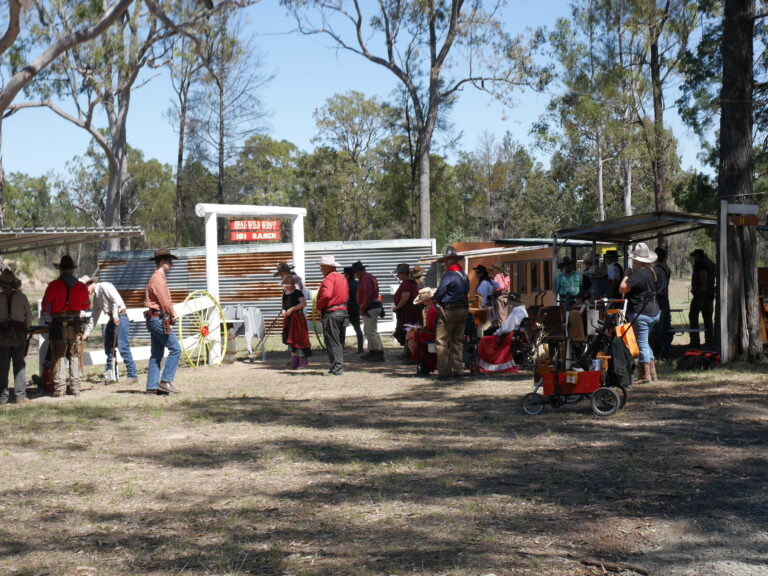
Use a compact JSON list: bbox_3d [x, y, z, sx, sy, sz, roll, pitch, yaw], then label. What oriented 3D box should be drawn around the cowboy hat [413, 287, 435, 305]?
[{"bbox_3d":[0.599,0.113,20.100,0.380,0.160,0.340,-32,6,-12],"label":"cowboy hat"}]

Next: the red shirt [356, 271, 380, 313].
[{"bbox_3d":[-0.274,0.079,24.300,0.370,0.730,0.500,0,1,21],"label":"red shirt"}]

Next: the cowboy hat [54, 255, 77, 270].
[{"bbox_3d":[-4.138,-0.329,17.900,0.330,0.170,0.380,0,0,-10],"label":"cowboy hat"}]

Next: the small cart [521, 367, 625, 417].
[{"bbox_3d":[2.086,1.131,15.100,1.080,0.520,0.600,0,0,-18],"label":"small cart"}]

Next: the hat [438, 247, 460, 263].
[{"bbox_3d":[0.957,-0.478,19.800,0.380,0.170,0.340,0,0,39],"label":"hat"}]

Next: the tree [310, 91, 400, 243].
[{"bbox_3d":[-1.501,-4.758,70.000,4.800,10.500,4.600,0,1,0],"label":"tree"}]

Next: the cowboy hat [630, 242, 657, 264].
[{"bbox_3d":[3.302,-0.445,17.500,0.340,0.190,0.380,-1,16,-43],"label":"cowboy hat"}]

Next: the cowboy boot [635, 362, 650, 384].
[{"bbox_3d":[3.352,1.106,17.800,0.260,0.290,0.110,0,0,15],"label":"cowboy boot"}]

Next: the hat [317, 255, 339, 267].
[{"bbox_3d":[-0.859,-0.410,21.300,0.380,0.150,0.330,1,1,28],"label":"hat"}]

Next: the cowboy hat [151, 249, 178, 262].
[{"bbox_3d":[-2.809,-0.416,17.600,0.370,0.160,0.330,0,0,-15],"label":"cowboy hat"}]

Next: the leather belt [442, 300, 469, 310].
[{"bbox_3d":[1.029,0.255,19.800,0.390,0.115,0.310,0,0,-30],"label":"leather belt"}]

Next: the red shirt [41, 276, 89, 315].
[{"bbox_3d":[-4.178,0.092,18.100,0.620,0.550,0.380,0,1,-7],"label":"red shirt"}]

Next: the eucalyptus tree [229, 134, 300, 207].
[{"bbox_3d":[-6.081,-3.639,70.000,4.000,8.200,4.000,0,1,0],"label":"eucalyptus tree"}]

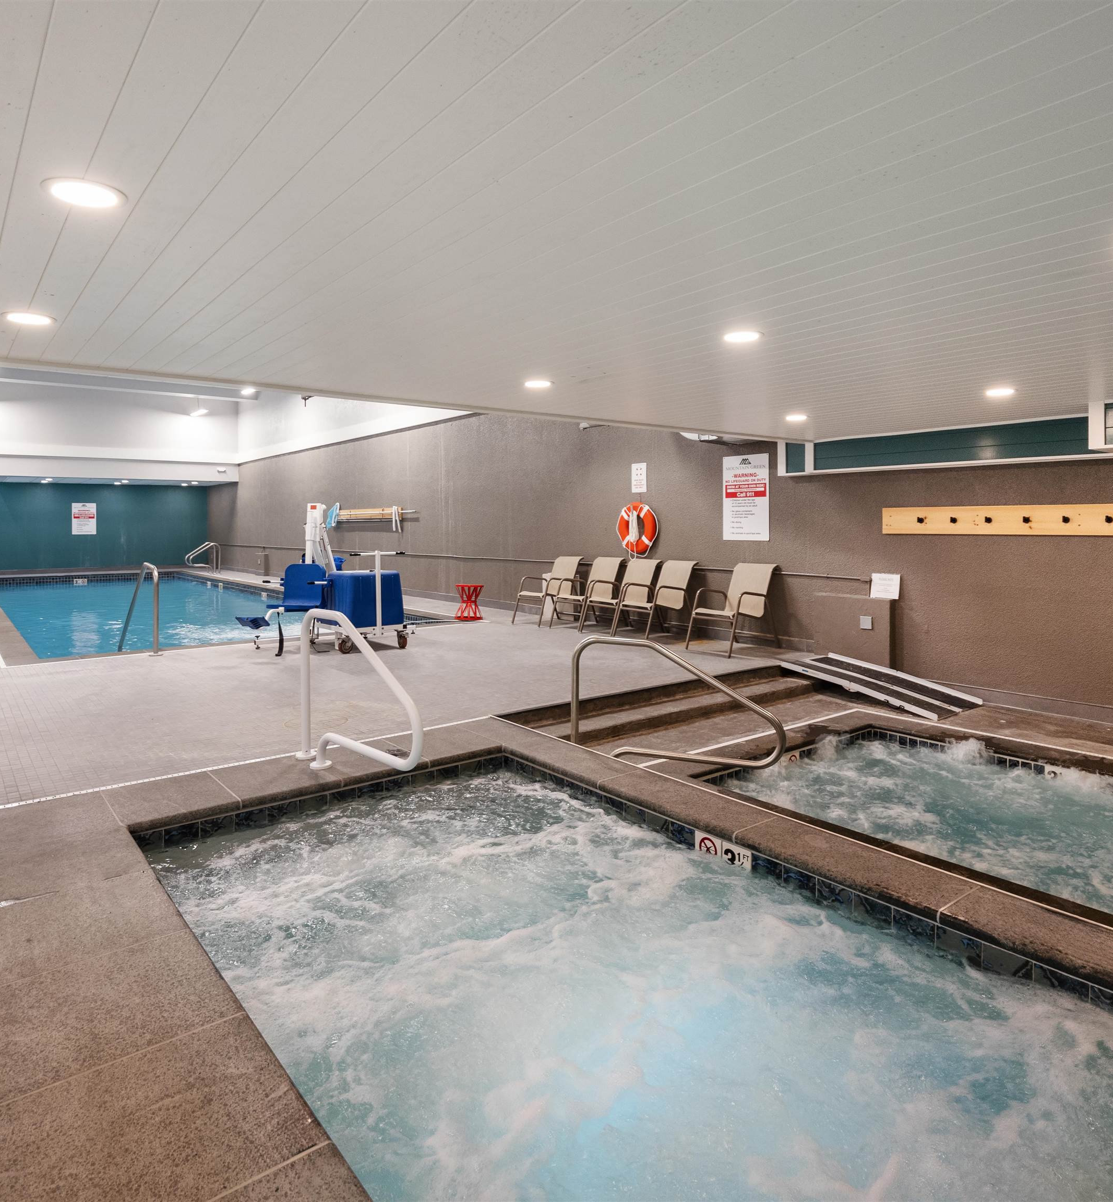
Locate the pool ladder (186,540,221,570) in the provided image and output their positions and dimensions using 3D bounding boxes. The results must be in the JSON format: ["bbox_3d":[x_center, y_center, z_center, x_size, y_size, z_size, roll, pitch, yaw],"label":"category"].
[{"bbox_3d":[-9.616,-1.129,19.962,0.819,0.880,0.532,-4,6,-40],"label":"pool ladder"}]

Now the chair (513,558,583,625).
[{"bbox_3d":[-0.095,-0.141,9.669,0.778,0.860,0.578,-4,6,-40],"label":"chair"}]

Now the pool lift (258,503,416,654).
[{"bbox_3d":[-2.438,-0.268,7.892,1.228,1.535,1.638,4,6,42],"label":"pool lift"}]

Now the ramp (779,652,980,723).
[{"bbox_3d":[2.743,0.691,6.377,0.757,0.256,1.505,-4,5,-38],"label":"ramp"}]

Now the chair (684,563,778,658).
[{"bbox_3d":[1.786,0.061,7.553,0.778,0.860,0.578,-4,6,-40],"label":"chair"}]

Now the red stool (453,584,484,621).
[{"bbox_3d":[-1.193,0.013,10.083,0.384,0.486,0.384,0,4,0],"label":"red stool"}]

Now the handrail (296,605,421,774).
[{"bbox_3d":[-1.048,0.498,3.755,0.102,0.839,1.146,-4,6,-41],"label":"handrail"}]

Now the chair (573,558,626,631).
[{"bbox_3d":[0.394,-0.102,9.242,0.778,0.860,0.578,-4,6,-40],"label":"chair"}]

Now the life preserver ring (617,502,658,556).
[{"bbox_3d":[0.989,-0.883,9.008,0.113,0.624,0.624,-4,6,-40],"label":"life preserver ring"}]

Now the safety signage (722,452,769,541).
[{"bbox_3d":[2.013,-1.092,7.861,0.020,0.914,0.599,-4,6,-40],"label":"safety signage"}]

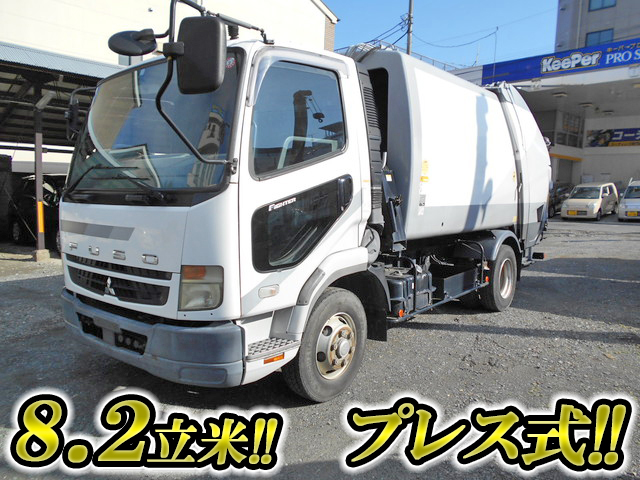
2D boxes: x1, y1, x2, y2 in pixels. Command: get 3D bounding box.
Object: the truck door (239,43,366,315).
[{"bbox_3d":[-0.111,-0.362,3.077,0.150,1.540,1.150,5,8,42],"label":"truck door"}]

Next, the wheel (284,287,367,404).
[{"bbox_3d":[0.034,0.748,3.519,0.225,0.805,0.805,4,8,39],"label":"wheel"}]

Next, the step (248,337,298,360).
[{"bbox_3d":[-0.317,0.667,2.917,0.420,0.050,0.190,-6,8,-43],"label":"step"}]

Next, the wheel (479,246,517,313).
[{"bbox_3d":[2.209,0.477,6.001,0.225,0.805,0.805,4,8,39],"label":"wheel"}]

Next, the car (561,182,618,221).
[{"bbox_3d":[12.100,-1.730,21.500,3.395,1.500,1.475,-6,8,-45],"label":"car"}]

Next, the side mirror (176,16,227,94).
[{"bbox_3d":[-0.547,-0.852,2.220,0.195,0.350,0.085,0,6,9],"label":"side mirror"}]

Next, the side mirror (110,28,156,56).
[{"bbox_3d":[-0.878,-0.924,2.250,0.210,0.150,0.085,-2,-29,-14],"label":"side mirror"}]

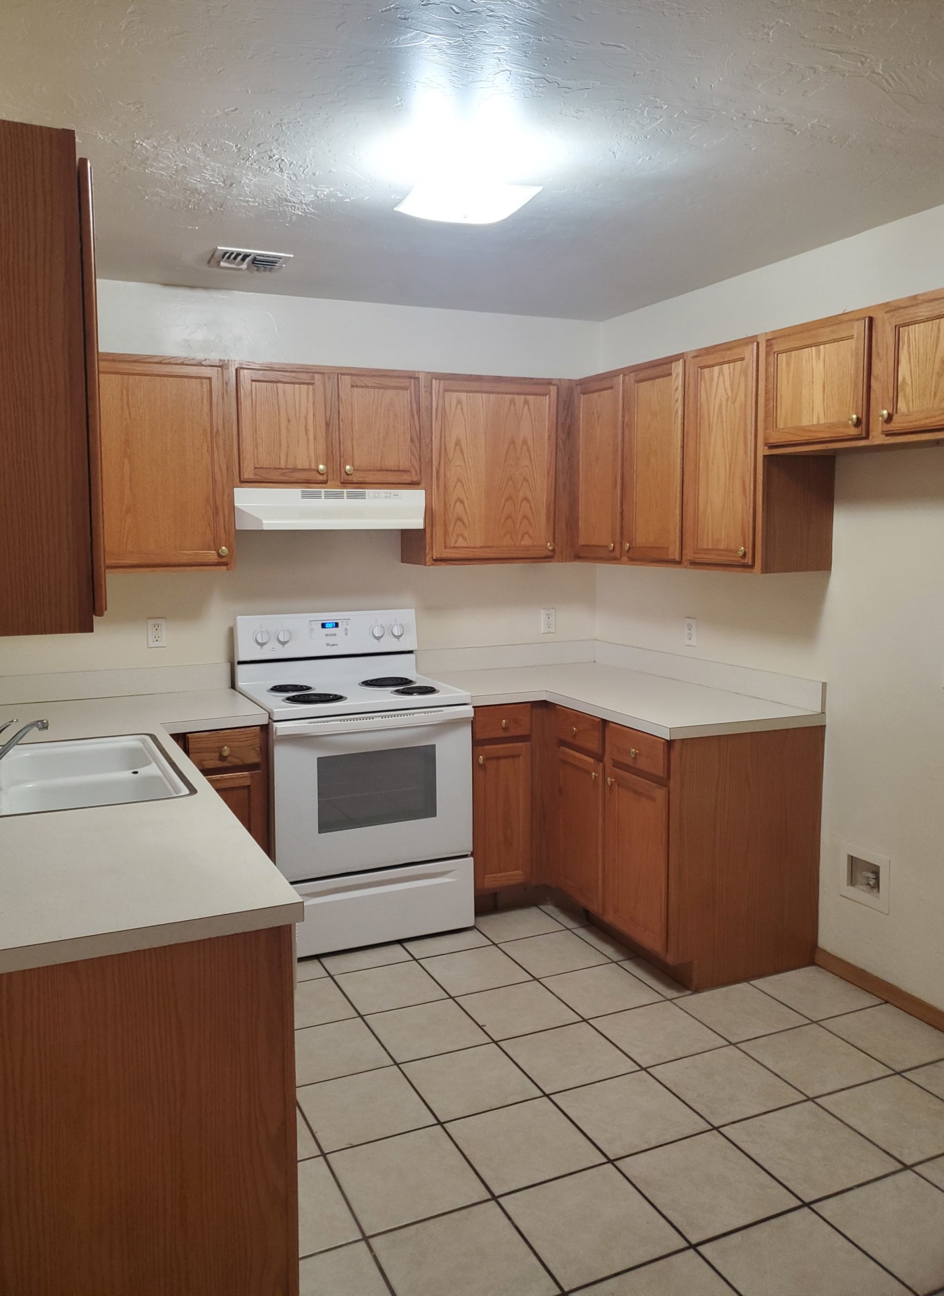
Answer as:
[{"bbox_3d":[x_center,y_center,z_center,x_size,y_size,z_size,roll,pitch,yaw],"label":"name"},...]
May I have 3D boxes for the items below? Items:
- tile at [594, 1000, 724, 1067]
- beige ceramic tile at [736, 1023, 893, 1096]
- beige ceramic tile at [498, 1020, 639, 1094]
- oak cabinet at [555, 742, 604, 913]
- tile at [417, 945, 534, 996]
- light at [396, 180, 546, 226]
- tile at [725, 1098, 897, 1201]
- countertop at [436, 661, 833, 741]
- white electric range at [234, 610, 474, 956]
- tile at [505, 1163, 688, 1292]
[{"bbox_3d":[0.566,1.175,2.963,0.304,0.012,0.304,-3,7,-25],"label":"tile"},{"bbox_3d":[0.985,1.193,2.826,0.305,0.010,0.305,-3,7,-25],"label":"beige ceramic tile"},{"bbox_3d":[0.283,1.192,2.845,0.304,0.010,0.304,-3,8,-25],"label":"beige ceramic tile"},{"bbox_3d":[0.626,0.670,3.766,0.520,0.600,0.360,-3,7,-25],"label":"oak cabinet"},{"bbox_3d":[0.016,1.129,3.398,0.304,0.012,0.304,-3,7,-25],"label":"tile"},{"bbox_3d":[-0.019,-1.212,2.634,0.315,0.115,0.315,-3,7,-25],"label":"light"},{"bbox_3d":[0.833,1.242,2.411,0.305,0.010,0.305,-3,7,-25],"label":"tile"},{"bbox_3d":[0.473,0.187,3.781,0.943,0.037,1.443,-3,8,-25],"label":"countertop"},{"bbox_3d":[-0.468,0.477,3.787,0.755,1.187,0.680,-3,8,-25],"label":"white electric range"},{"bbox_3d":[0.262,1.277,2.149,0.304,0.010,0.304,-3,8,-25],"label":"tile"}]

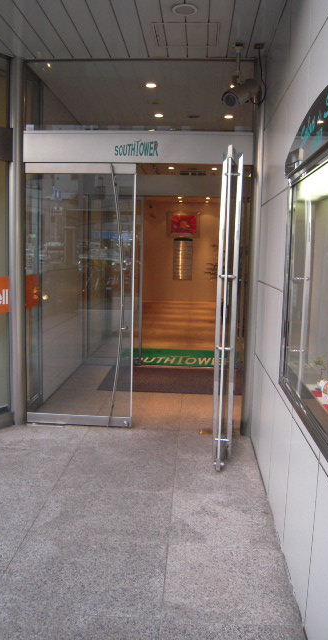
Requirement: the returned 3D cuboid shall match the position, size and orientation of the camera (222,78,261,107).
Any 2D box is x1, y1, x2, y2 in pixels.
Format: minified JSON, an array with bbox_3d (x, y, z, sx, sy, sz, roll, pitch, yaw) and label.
[{"bbox_3d":[0.573,-1.683,3.830,0.130,0.140,0.290,9,39,47],"label":"camera"}]

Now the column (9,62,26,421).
[{"bbox_3d":[-1.236,-0.587,4.397,0.120,3.031,0.120,2,7,3],"label":"column"}]

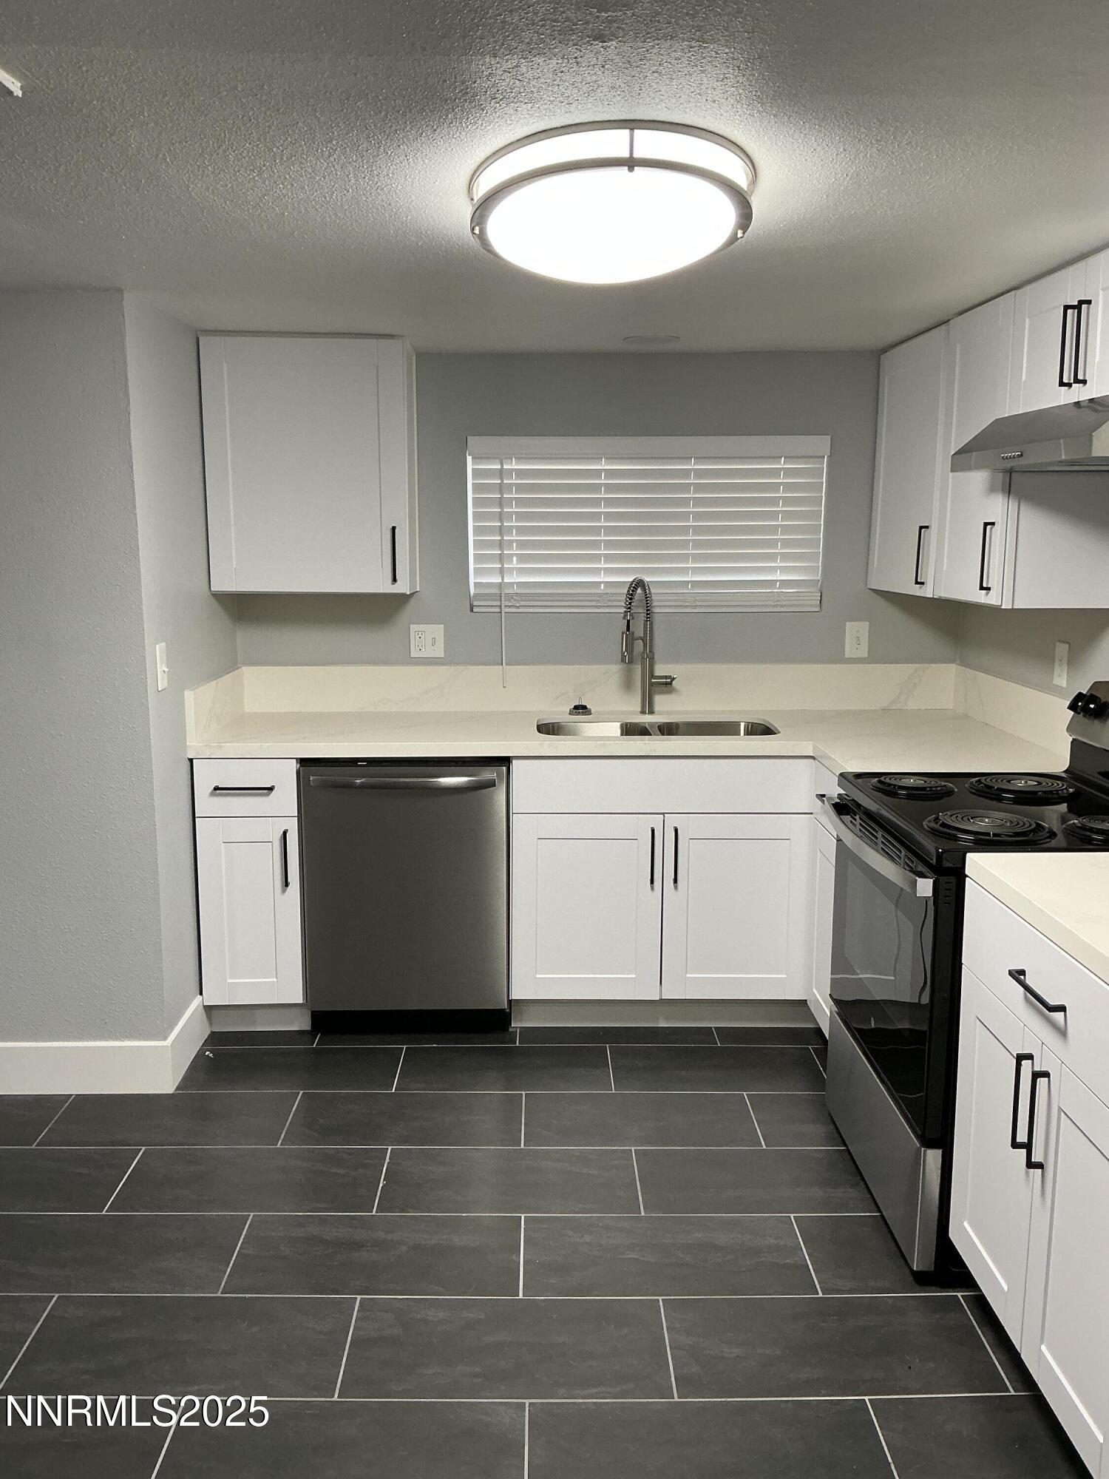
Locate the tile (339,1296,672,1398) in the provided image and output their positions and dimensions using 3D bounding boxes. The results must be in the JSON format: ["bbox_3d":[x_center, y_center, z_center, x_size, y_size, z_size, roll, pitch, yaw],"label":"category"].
[{"bbox_3d":[-0.088,1.163,2.290,0.609,0.010,0.295,0,10,-1],"label":"tile"}]

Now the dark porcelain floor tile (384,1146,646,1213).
[{"bbox_3d":[-0.105,1.051,2.847,0.605,0.010,0.298,0,10,-1],"label":"dark porcelain floor tile"}]

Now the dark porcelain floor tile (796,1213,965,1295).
[{"bbox_3d":[0.851,1.118,2.579,0.608,0.010,0.299,0,10,-1],"label":"dark porcelain floor tile"}]

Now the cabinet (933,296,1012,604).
[{"bbox_3d":[1.245,-0.731,3.096,0.325,0.744,0.494,0,10,-1],"label":"cabinet"}]

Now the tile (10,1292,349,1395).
[{"bbox_3d":[-0.701,1.162,2.283,0.609,0.010,0.295,0,10,-1],"label":"tile"}]

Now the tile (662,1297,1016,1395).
[{"bbox_3d":[0.518,1.151,2.274,0.605,0.010,0.298,0,10,-1],"label":"tile"}]

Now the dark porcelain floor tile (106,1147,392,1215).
[{"bbox_3d":[-0.719,1.058,2.846,0.608,0.010,0.299,0,10,-1],"label":"dark porcelain floor tile"}]

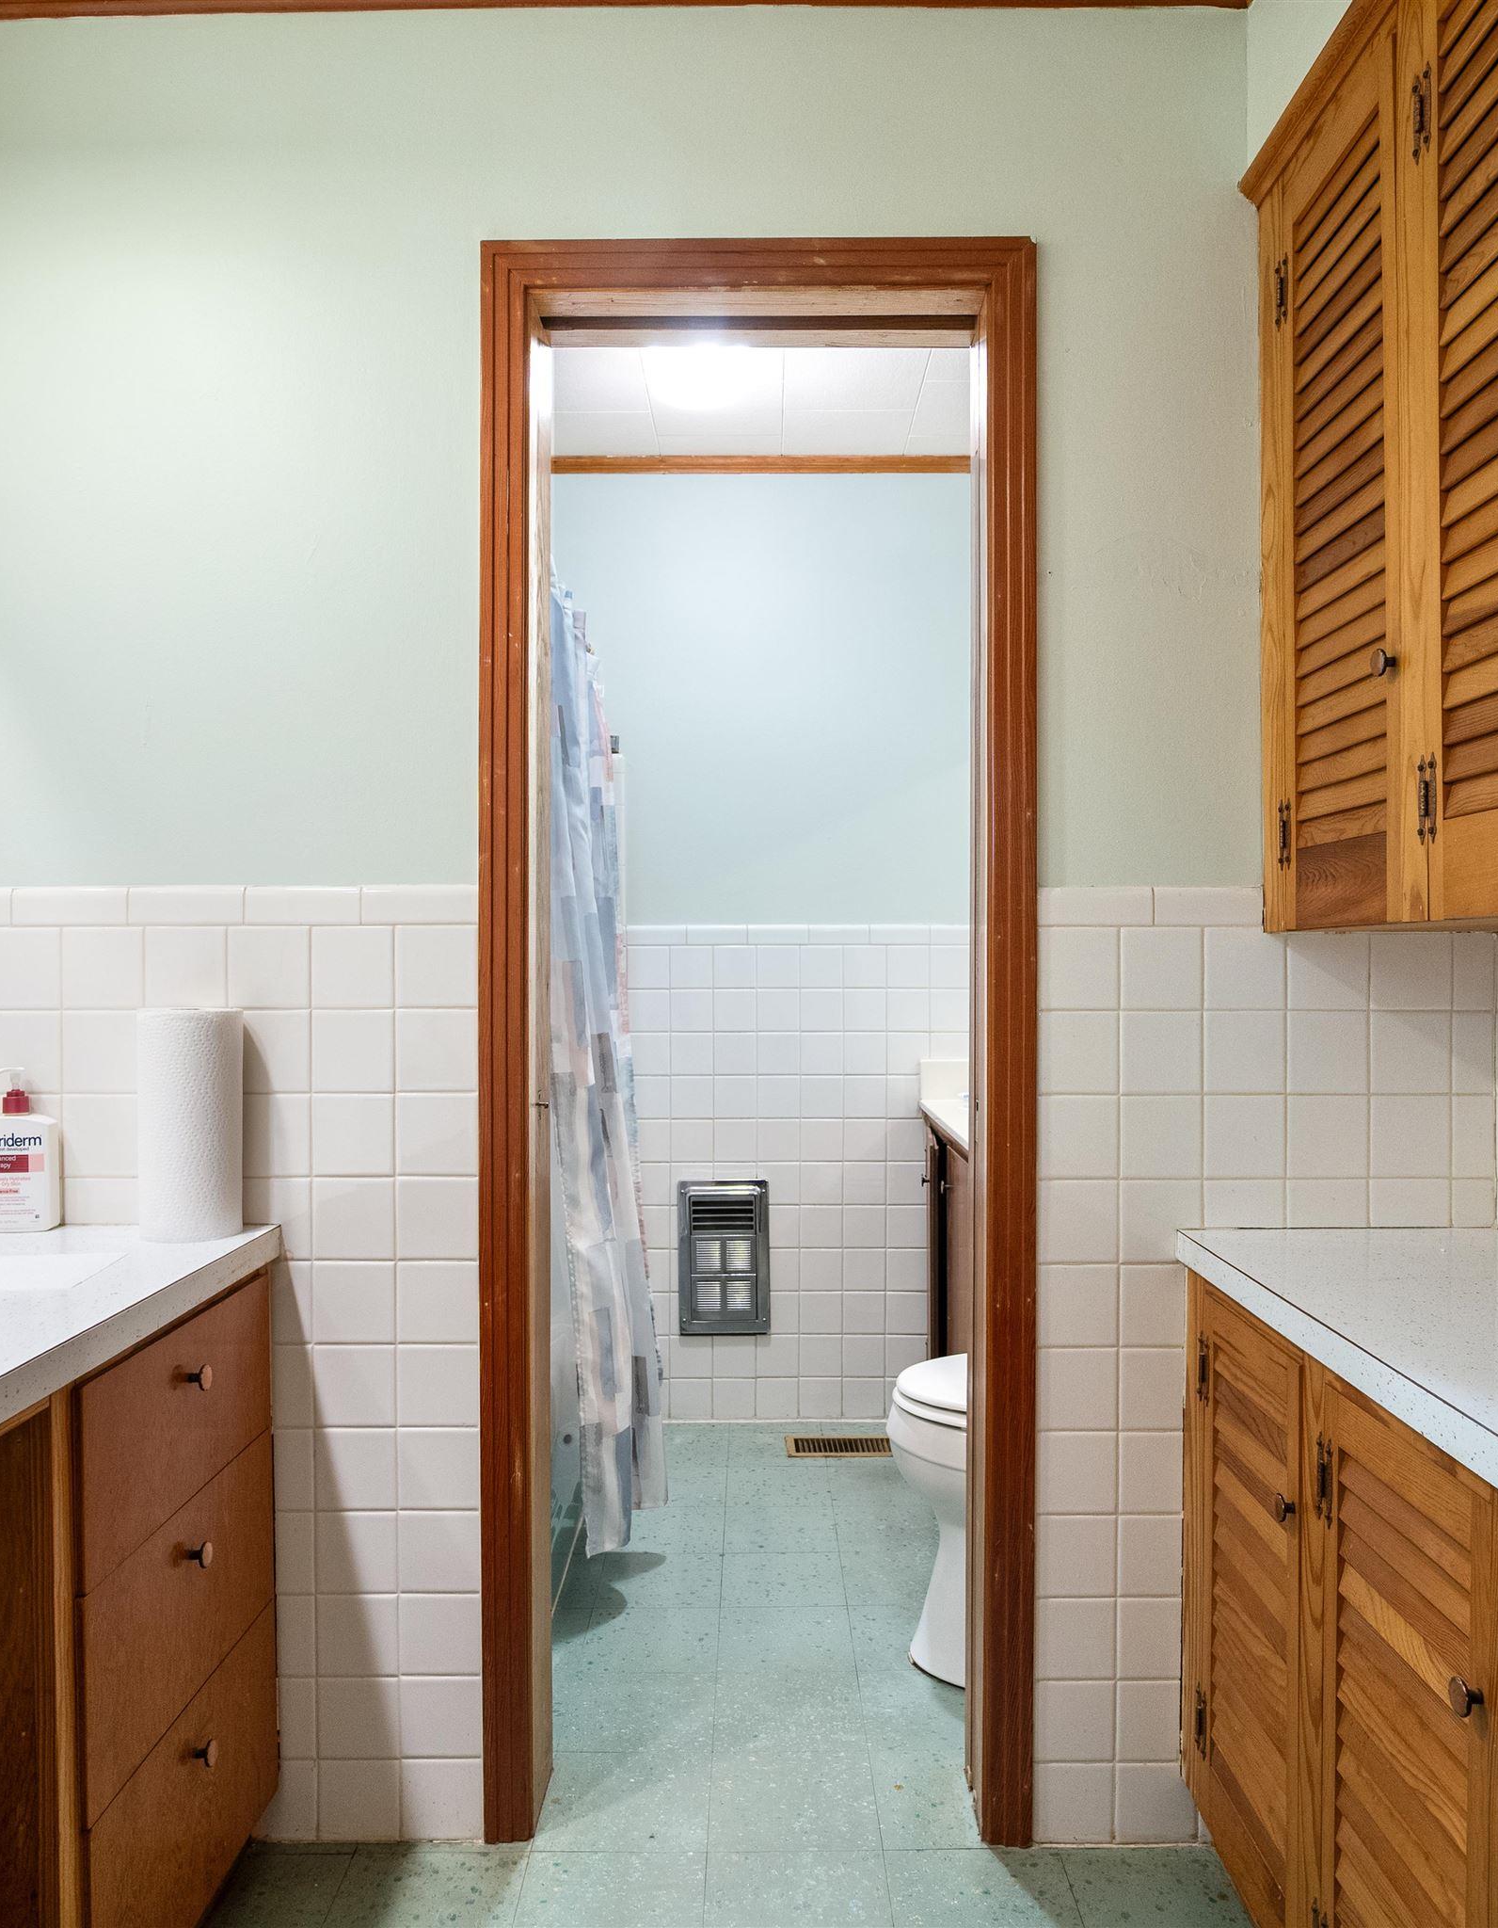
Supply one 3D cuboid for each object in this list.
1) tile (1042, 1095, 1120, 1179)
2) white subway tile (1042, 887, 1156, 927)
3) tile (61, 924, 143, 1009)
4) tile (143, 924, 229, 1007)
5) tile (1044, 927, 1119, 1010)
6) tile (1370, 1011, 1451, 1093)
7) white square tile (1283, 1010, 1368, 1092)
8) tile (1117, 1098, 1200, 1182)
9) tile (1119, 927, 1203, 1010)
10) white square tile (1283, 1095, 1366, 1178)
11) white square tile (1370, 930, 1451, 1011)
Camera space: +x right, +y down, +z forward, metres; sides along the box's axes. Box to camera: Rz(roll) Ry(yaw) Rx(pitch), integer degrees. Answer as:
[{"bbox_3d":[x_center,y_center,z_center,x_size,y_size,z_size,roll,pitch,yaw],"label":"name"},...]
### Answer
[{"bbox_3d":[0.435,0.229,1.702,0.107,0.108,0.010,0,0,0],"label":"tile"},{"bbox_3d":[0.459,-0.075,1.702,0.151,0.051,0.009,0,0,0],"label":"white subway tile"},{"bbox_3d":[-0.853,0.006,1.705,0.109,0.109,0.009,0,0,0],"label":"tile"},{"bbox_3d":[-0.741,0.006,1.692,0.108,0.108,0.009,0,0,0],"label":"tile"},{"bbox_3d":[0.434,0.009,1.702,0.109,0.109,0.009,0,0,0],"label":"tile"},{"bbox_3d":[0.873,0.117,1.692,0.108,0.108,0.009,0,0,0],"label":"tile"},{"bbox_3d":[0.763,0.117,1.692,0.108,0.108,0.009,0,0,0],"label":"white square tile"},{"bbox_3d":[0.543,0.228,1.692,0.108,0.108,0.009,0,0,0],"label":"tile"},{"bbox_3d":[0.544,0.008,1.702,0.109,0.109,0.009,0,0,0],"label":"tile"},{"bbox_3d":[0.765,0.229,1.702,0.109,0.109,0.009,0,0,0],"label":"white square tile"},{"bbox_3d":[0.875,0.007,1.702,0.107,0.109,0.010,0,0,0],"label":"white square tile"}]

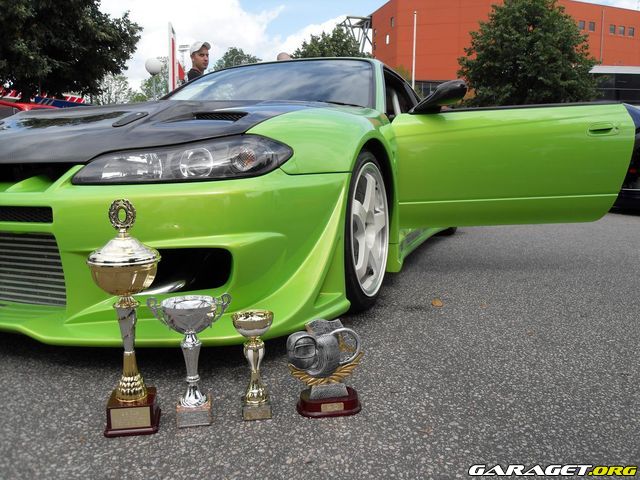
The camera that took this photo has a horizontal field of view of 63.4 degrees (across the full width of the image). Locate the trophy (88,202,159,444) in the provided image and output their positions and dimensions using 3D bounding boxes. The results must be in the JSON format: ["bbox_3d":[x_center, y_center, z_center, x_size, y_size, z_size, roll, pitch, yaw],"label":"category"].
[{"bbox_3d":[-0.376,0.147,1.017,0.145,0.453,0.143,-1,7,-7],"label":"trophy"}]

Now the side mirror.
[{"bbox_3d":[0.533,-0.646,2.330,0.230,0.155,0.200,-1,7,-9],"label":"side mirror"}]

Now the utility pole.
[{"bbox_3d":[5.084,-7.761,28.000,0.120,9.200,0.120,0,7,0],"label":"utility pole"}]

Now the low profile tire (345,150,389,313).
[{"bbox_3d":[0.094,-0.037,1.911,0.225,0.610,0.610,3,8,21],"label":"low profile tire"}]

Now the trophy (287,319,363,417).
[{"bbox_3d":[0.012,0.264,1.109,0.158,0.194,0.085,-1,7,-7],"label":"trophy"}]

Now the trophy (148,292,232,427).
[{"bbox_3d":[-0.260,0.239,1.048,0.168,0.262,0.112,-2,7,-10],"label":"trophy"}]

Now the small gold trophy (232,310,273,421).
[{"bbox_3d":[-0.135,0.260,1.077,0.084,0.212,0.083,-1,7,-9],"label":"small gold trophy"}]

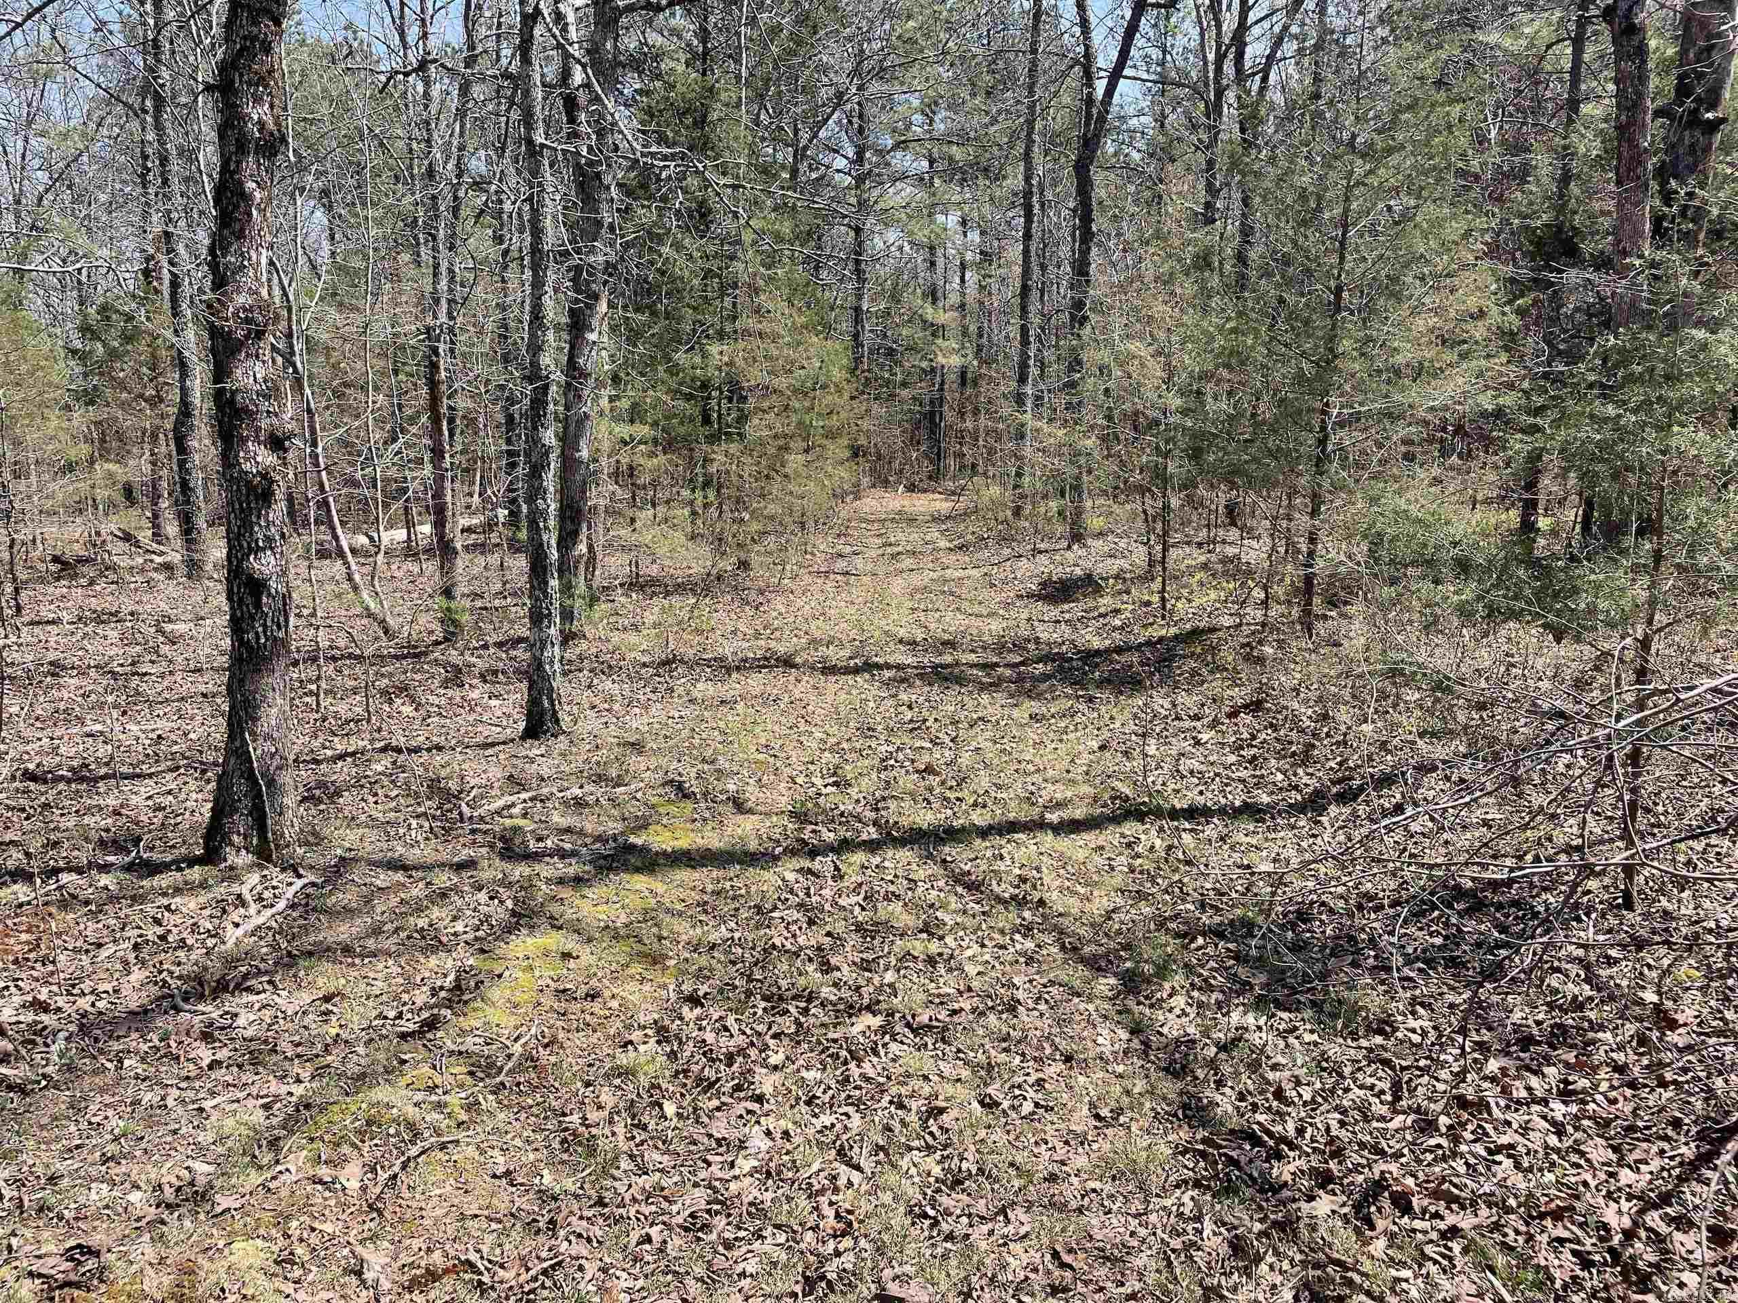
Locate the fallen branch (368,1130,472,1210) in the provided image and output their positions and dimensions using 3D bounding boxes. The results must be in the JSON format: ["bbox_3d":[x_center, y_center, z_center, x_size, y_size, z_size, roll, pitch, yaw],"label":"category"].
[{"bbox_3d":[-0.963,1.101,2.828,0.080,0.040,0.321,4,10,23],"label":"fallen branch"}]

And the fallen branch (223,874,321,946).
[{"bbox_3d":[-2.002,0.837,4.399,0.160,0.070,0.635,0,9,2],"label":"fallen branch"}]

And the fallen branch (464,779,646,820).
[{"bbox_3d":[-1.372,0.620,5.772,0.867,0.070,0.130,-8,12,-41],"label":"fallen branch"}]

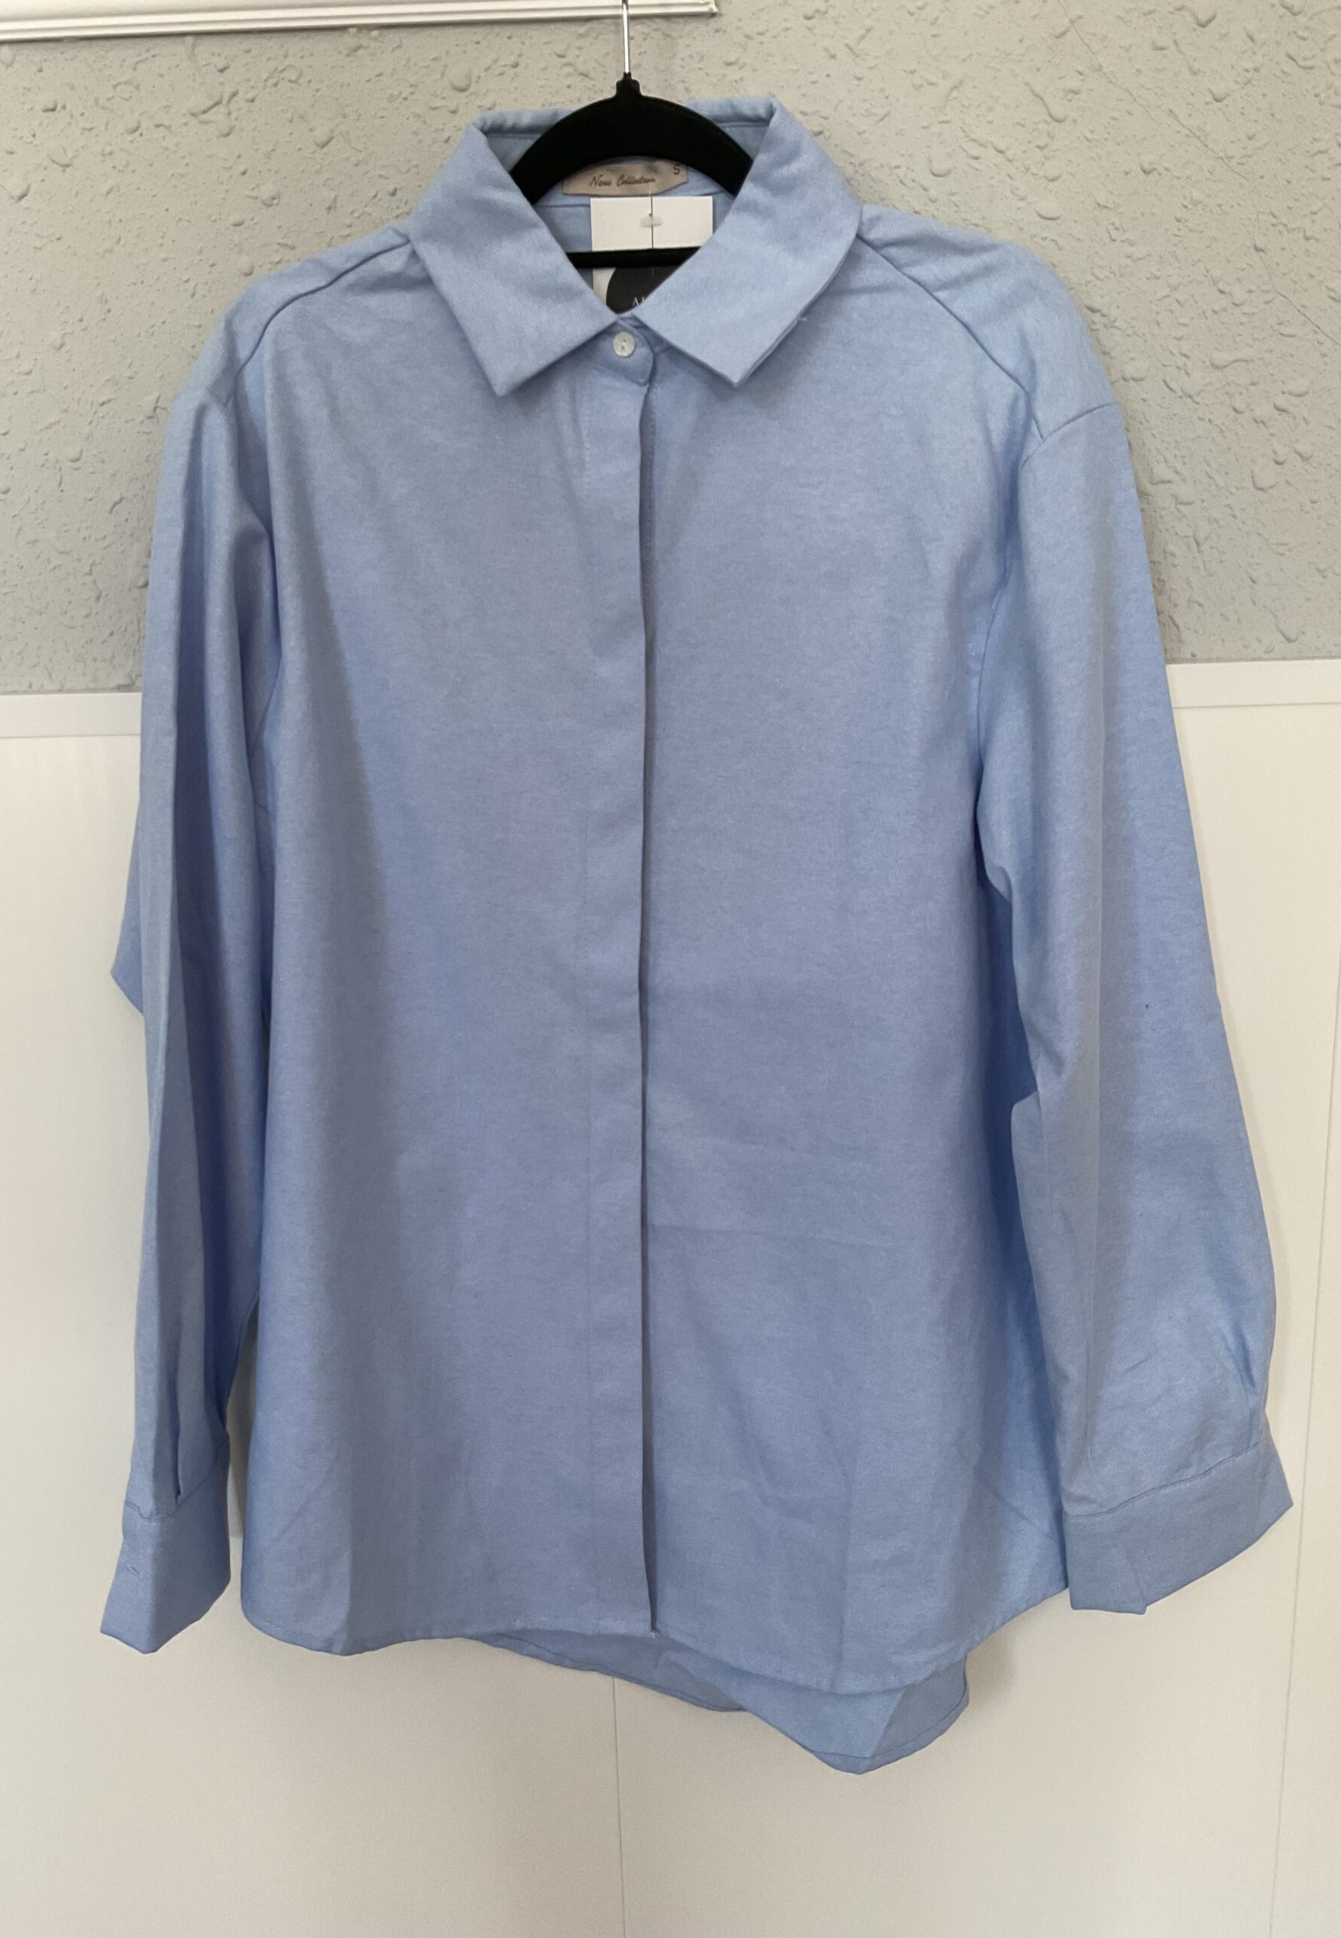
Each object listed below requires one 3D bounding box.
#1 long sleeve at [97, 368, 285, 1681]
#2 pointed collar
[{"bbox_3d":[-0.234,0.025,0.792,0.097,0.635,0.125,3,10,0],"label":"long sleeve"},{"bbox_3d":[-0.017,-0.321,0.720,0.200,0.127,0.110,-1,14,1],"label":"pointed collar"}]

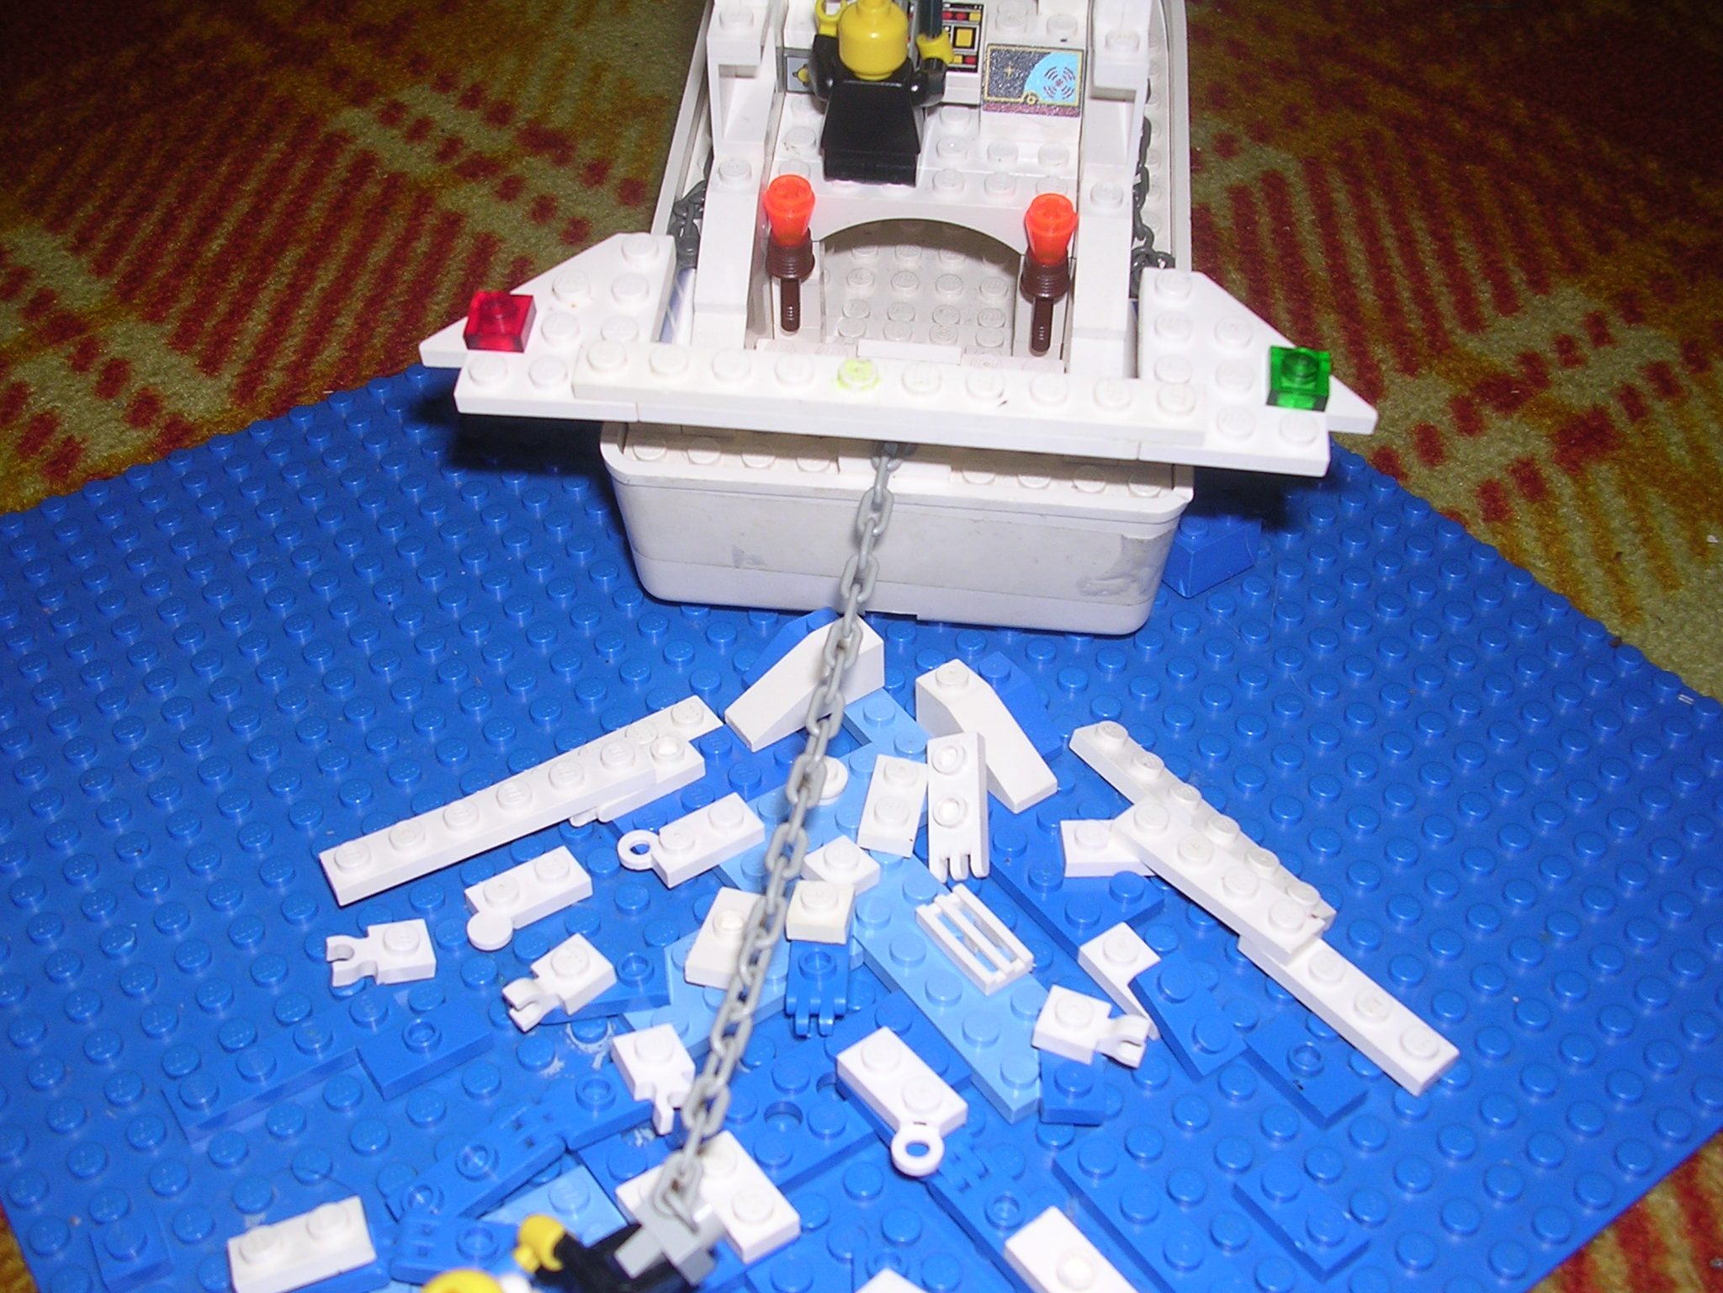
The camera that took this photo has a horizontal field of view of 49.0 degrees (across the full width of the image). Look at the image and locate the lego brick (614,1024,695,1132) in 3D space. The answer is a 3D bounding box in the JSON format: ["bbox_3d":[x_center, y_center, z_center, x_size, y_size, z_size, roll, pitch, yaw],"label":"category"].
[{"bbox_3d":[-0.025,0.054,0.238,0.008,0.005,0.014,-12,41,-24],"label":"lego brick"}]

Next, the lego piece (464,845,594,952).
[{"bbox_3d":[-0.046,0.036,0.262,0.019,0.005,0.012,-25,48,-27],"label":"lego piece"}]

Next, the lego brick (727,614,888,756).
[{"bbox_3d":[-0.009,0.005,0.285,0.024,0.011,0.008,-25,48,-26],"label":"lego brick"}]

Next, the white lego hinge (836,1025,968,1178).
[{"bbox_3d":[0.005,0.056,0.232,0.011,0.005,0.019,-28,49,-29],"label":"white lego hinge"}]

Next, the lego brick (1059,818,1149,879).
[{"bbox_3d":[0.037,0.029,0.275,0.016,0.005,0.008,0,41,-2],"label":"lego brick"}]

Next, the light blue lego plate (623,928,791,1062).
[{"bbox_3d":[-0.016,0.043,0.250,0.032,0.005,0.016,-24,48,-27],"label":"light blue lego plate"}]

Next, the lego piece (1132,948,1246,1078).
[{"bbox_3d":[0.043,0.048,0.245,0.008,0.005,0.016,-21,57,-23],"label":"lego piece"}]

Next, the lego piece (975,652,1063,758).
[{"bbox_3d":[0.023,0.010,0.291,0.008,0.011,0.016,-25,48,-26],"label":"lego piece"}]

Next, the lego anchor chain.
[{"bbox_3d":[-0.007,0.018,0.234,0.006,0.014,0.116,8,50,7],"label":"lego anchor chain"}]

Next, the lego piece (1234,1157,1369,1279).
[{"bbox_3d":[0.055,0.070,0.232,0.008,0.005,0.016,-25,48,-27],"label":"lego piece"}]

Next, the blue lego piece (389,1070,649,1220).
[{"bbox_3d":[-0.039,0.060,0.230,0.041,0.005,0.008,-28,49,-29],"label":"blue lego piece"}]

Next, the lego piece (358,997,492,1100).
[{"bbox_3d":[-0.056,0.052,0.246,0.016,0.005,0.008,-25,48,-27],"label":"lego piece"}]

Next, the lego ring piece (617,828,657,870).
[{"bbox_3d":[-0.031,0.029,0.267,0.006,0.002,0.006,1,42,-1],"label":"lego ring piece"}]

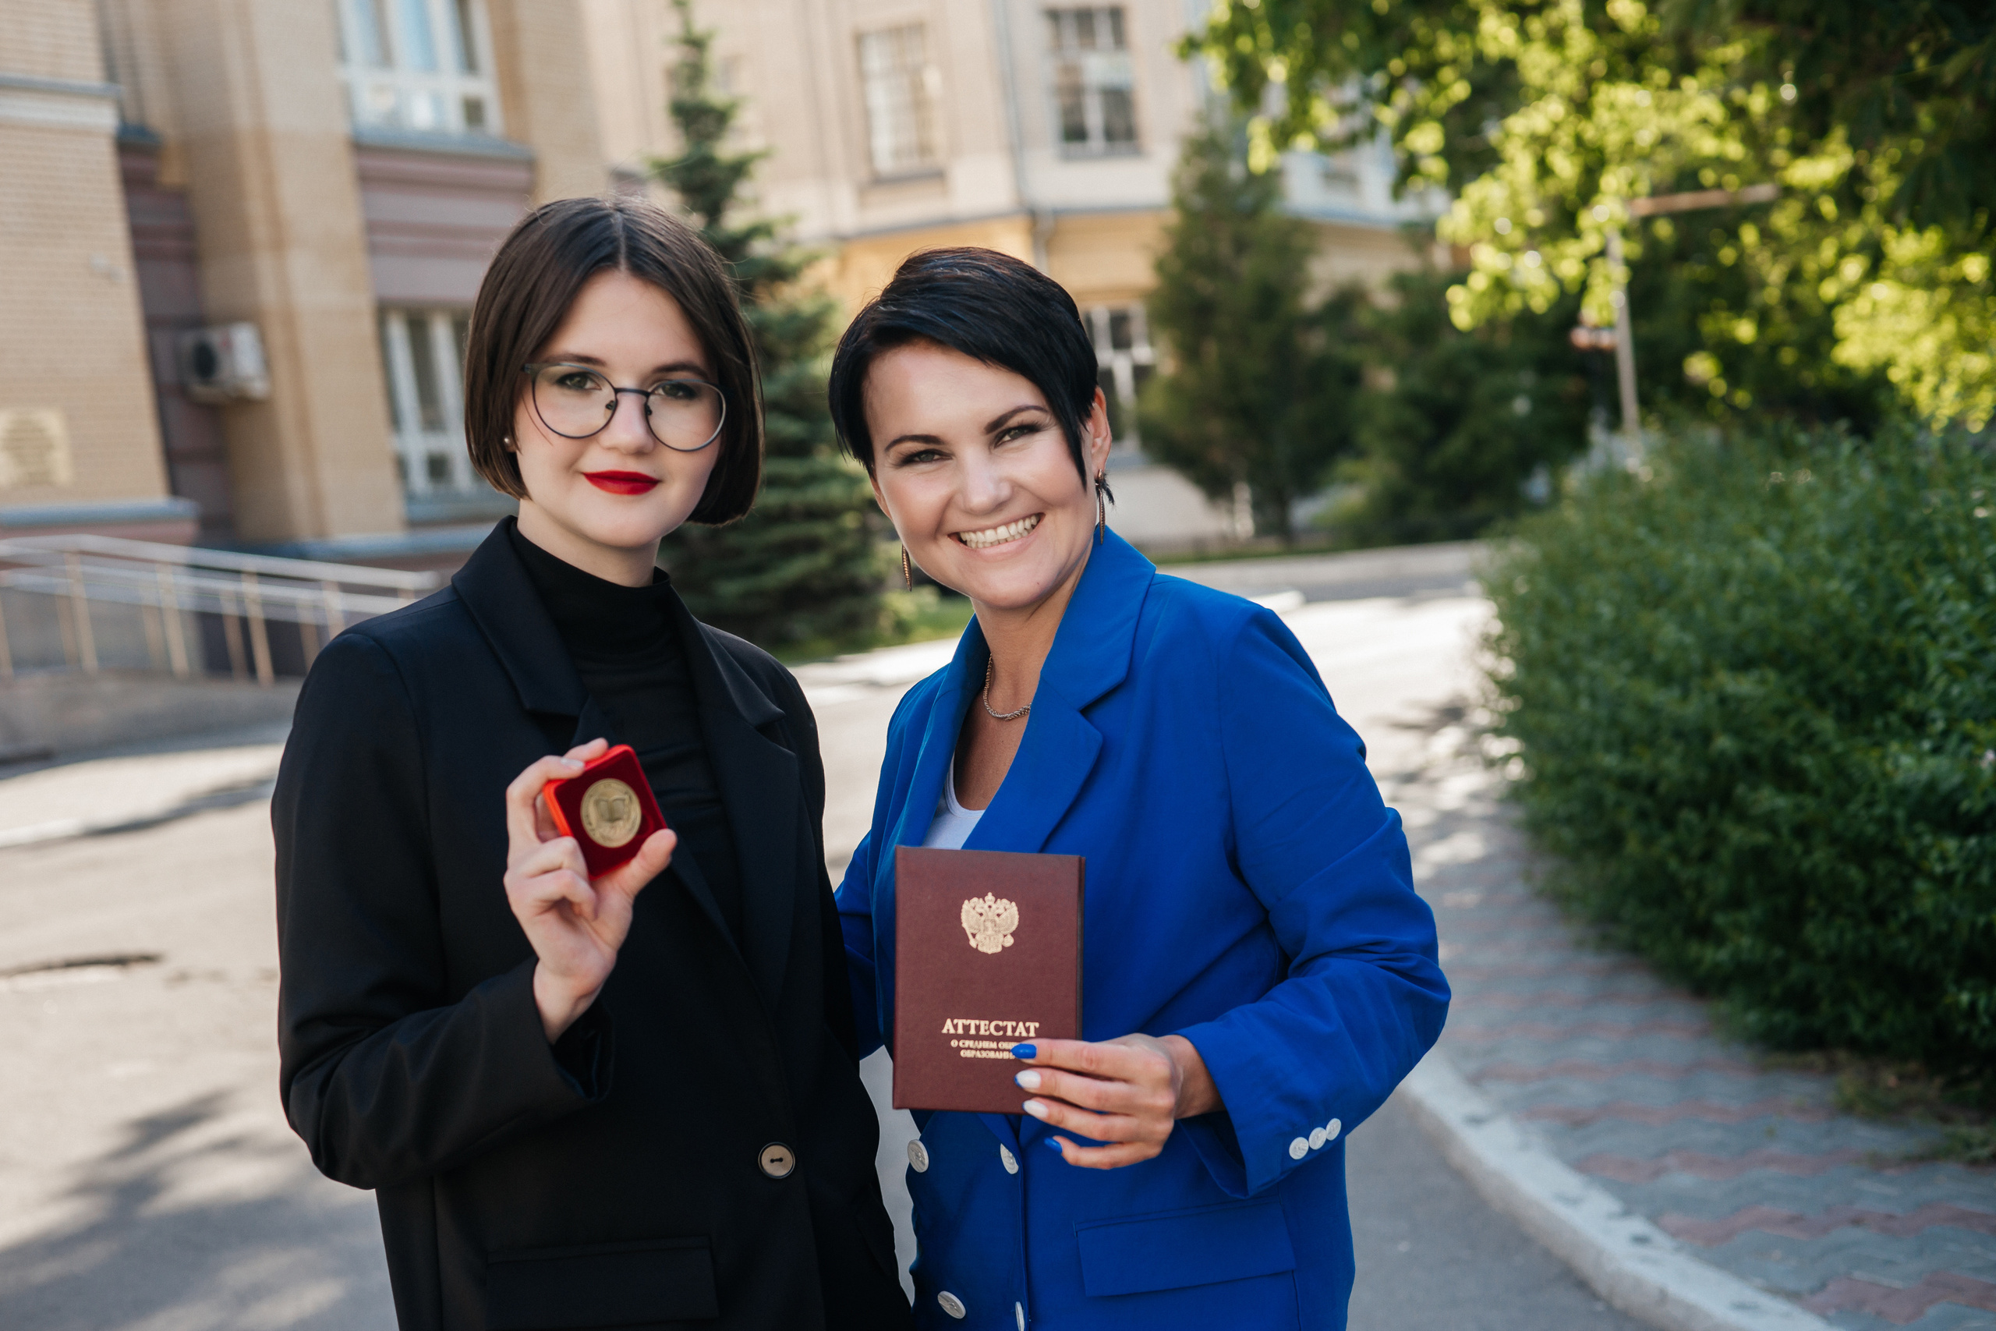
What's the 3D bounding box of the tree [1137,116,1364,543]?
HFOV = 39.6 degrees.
[{"bbox_3d":[2.624,-3.626,30.000,2.420,4.650,2.400,-8,1,0],"label":"tree"}]

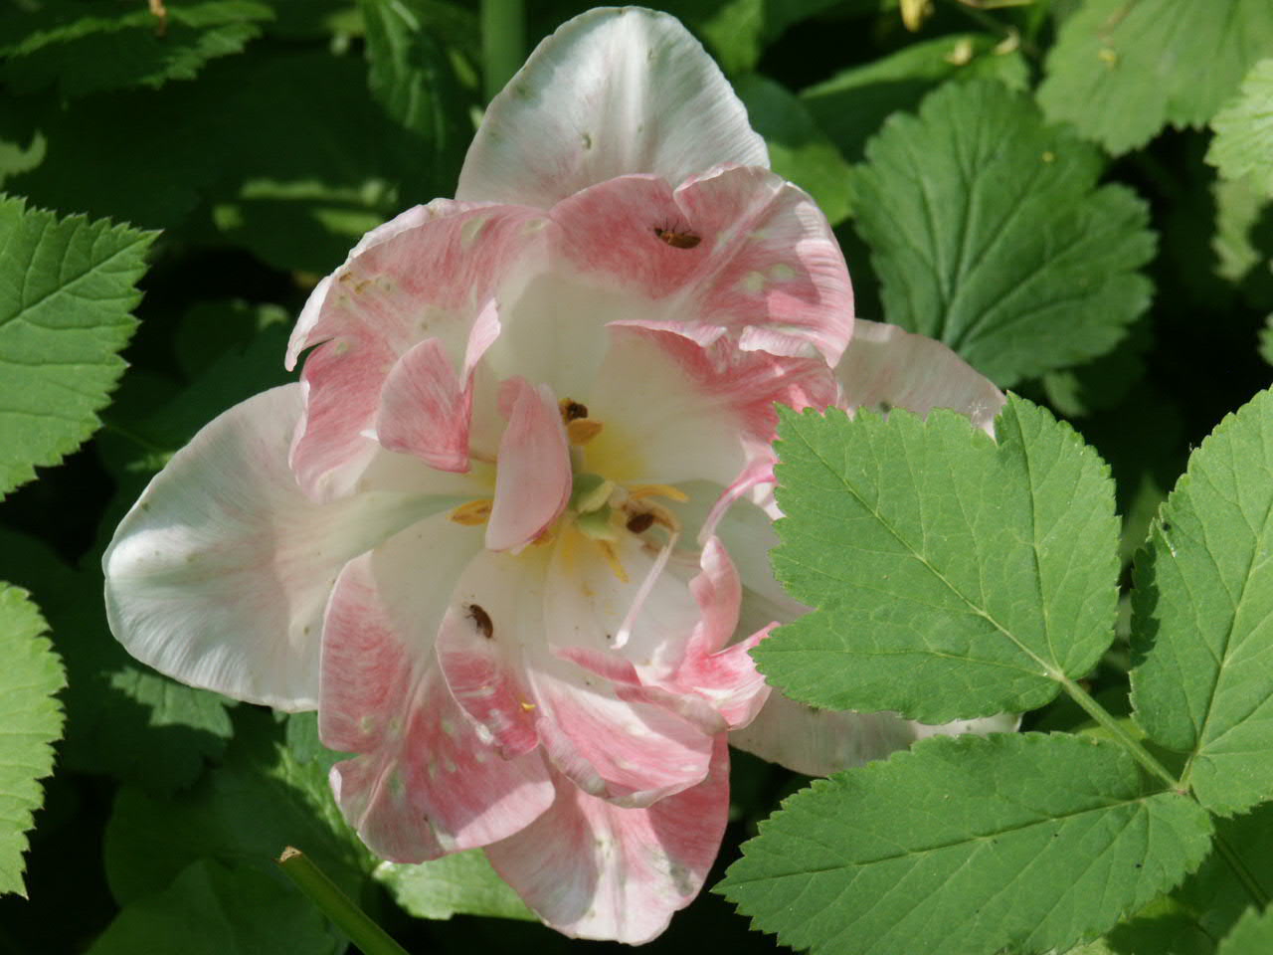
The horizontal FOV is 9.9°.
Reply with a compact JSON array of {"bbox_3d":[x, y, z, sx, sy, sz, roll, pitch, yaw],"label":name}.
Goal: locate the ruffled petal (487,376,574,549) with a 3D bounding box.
[{"bbox_3d":[-0.012,-0.001,0.838,0.008,0.018,0.008,11,18,15],"label":"ruffled petal"}]

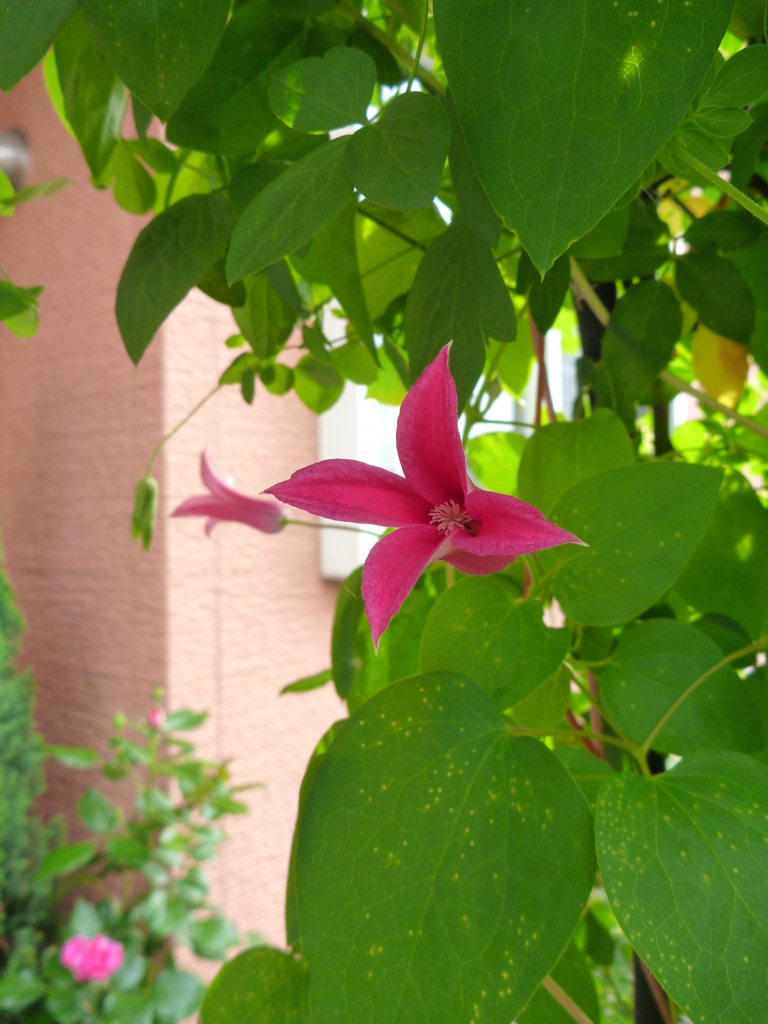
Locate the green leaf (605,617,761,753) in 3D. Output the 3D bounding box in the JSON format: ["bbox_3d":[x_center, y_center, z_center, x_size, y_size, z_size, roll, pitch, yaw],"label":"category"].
[{"bbox_3d":[0.130,0.077,0.360,0.071,0.061,0.030,-1,0,12],"label":"green leaf"}]

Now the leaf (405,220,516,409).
[{"bbox_3d":[0.035,-0.090,0.380,0.051,0.087,0.028,-1,0,0],"label":"leaf"}]

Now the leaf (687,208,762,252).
[{"bbox_3d":[0.193,-0.160,0.470,0.046,0.026,0.025,-1,0,12],"label":"leaf"}]

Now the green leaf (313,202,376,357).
[{"bbox_3d":[-0.019,-0.111,0.390,0.030,0.076,0.025,-1,0,18],"label":"green leaf"}]

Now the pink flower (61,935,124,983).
[{"bbox_3d":[-0.334,0.512,0.950,0.073,0.055,0.060,-1,0,-9],"label":"pink flower"}]

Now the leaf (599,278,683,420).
[{"bbox_3d":[0.145,-0.092,0.470,0.048,0.081,0.025,-1,0,9],"label":"leaf"}]

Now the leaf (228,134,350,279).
[{"bbox_3d":[-0.037,-0.120,0.330,0.038,0.072,0.025,38,0,1],"label":"leaf"}]

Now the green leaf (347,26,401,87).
[{"bbox_3d":[-0.007,-0.231,0.420,0.034,0.033,0.025,-1,0,0],"label":"green leaf"}]

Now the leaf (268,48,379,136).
[{"bbox_3d":[-0.025,-0.173,0.340,0.044,0.036,0.022,-1,0,0],"label":"leaf"}]

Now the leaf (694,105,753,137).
[{"bbox_3d":[0.123,-0.142,0.300,0.022,0.012,0.012,-1,0,12],"label":"leaf"}]

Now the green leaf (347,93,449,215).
[{"bbox_3d":[0.005,-0.144,0.330,0.042,0.048,0.022,-1,0,0],"label":"green leaf"}]

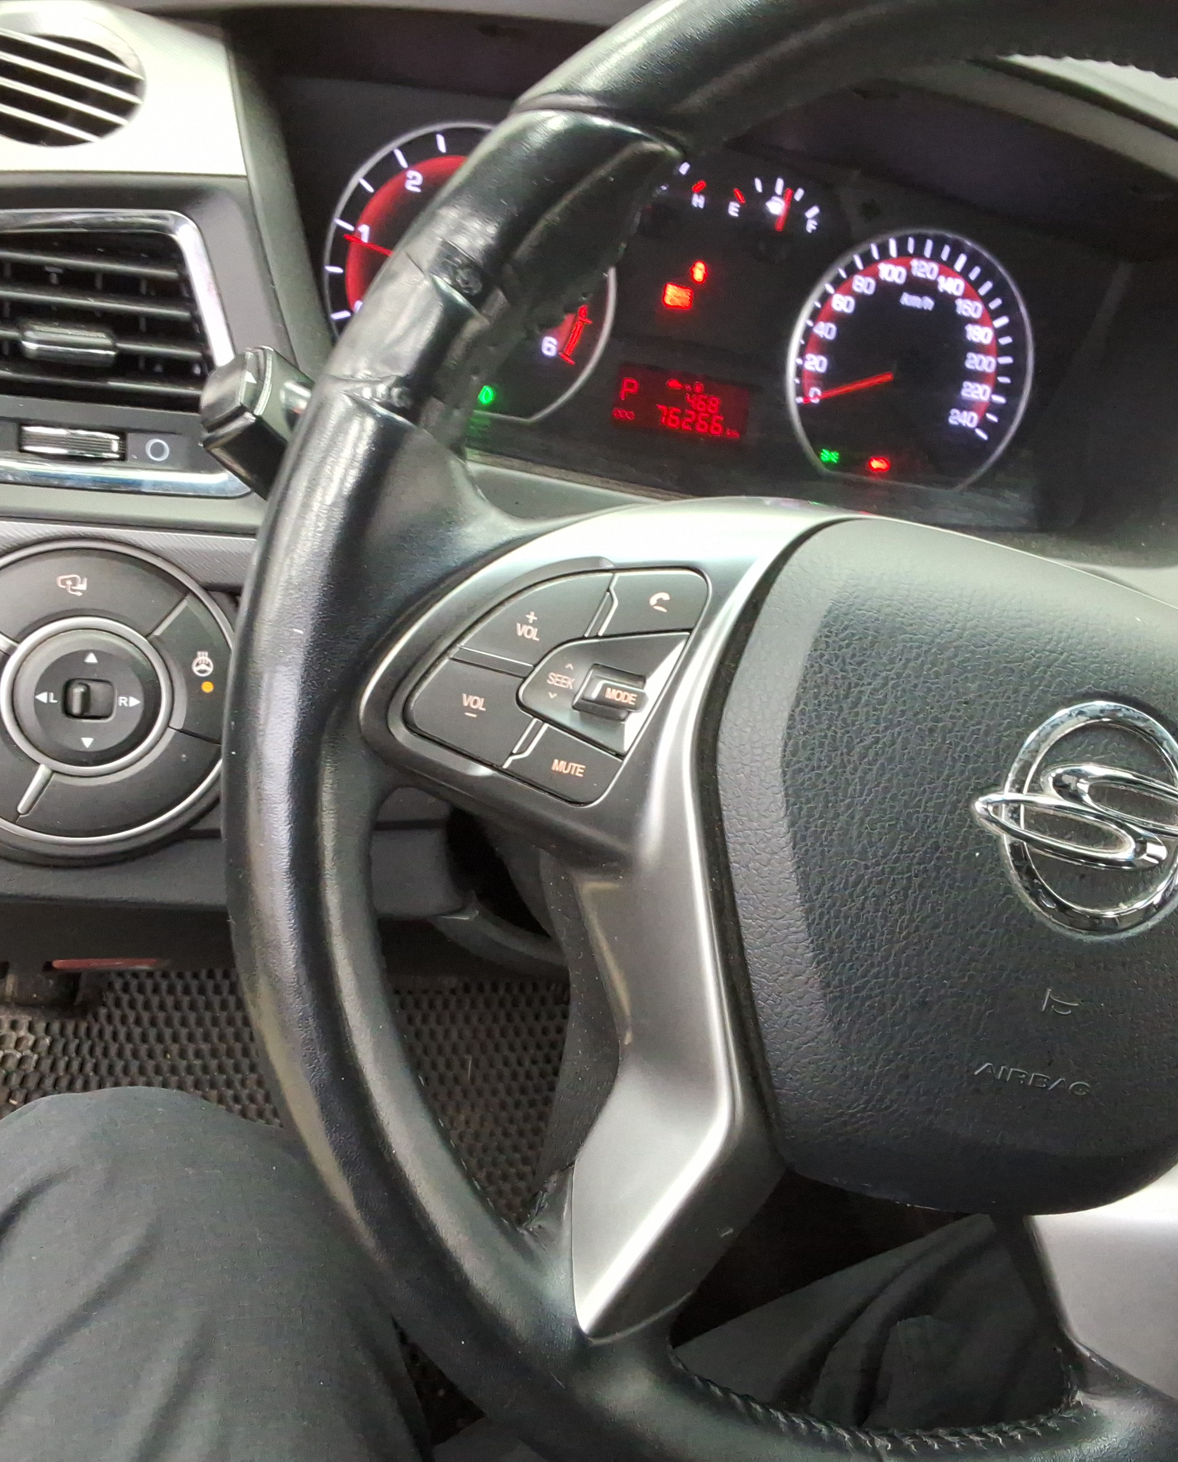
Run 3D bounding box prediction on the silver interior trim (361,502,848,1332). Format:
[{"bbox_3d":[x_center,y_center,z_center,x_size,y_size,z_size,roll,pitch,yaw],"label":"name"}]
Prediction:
[{"bbox_3d":[0.001,0.039,0.339,0.112,0.184,0.044,6,5,-17],"label":"silver interior trim"}]

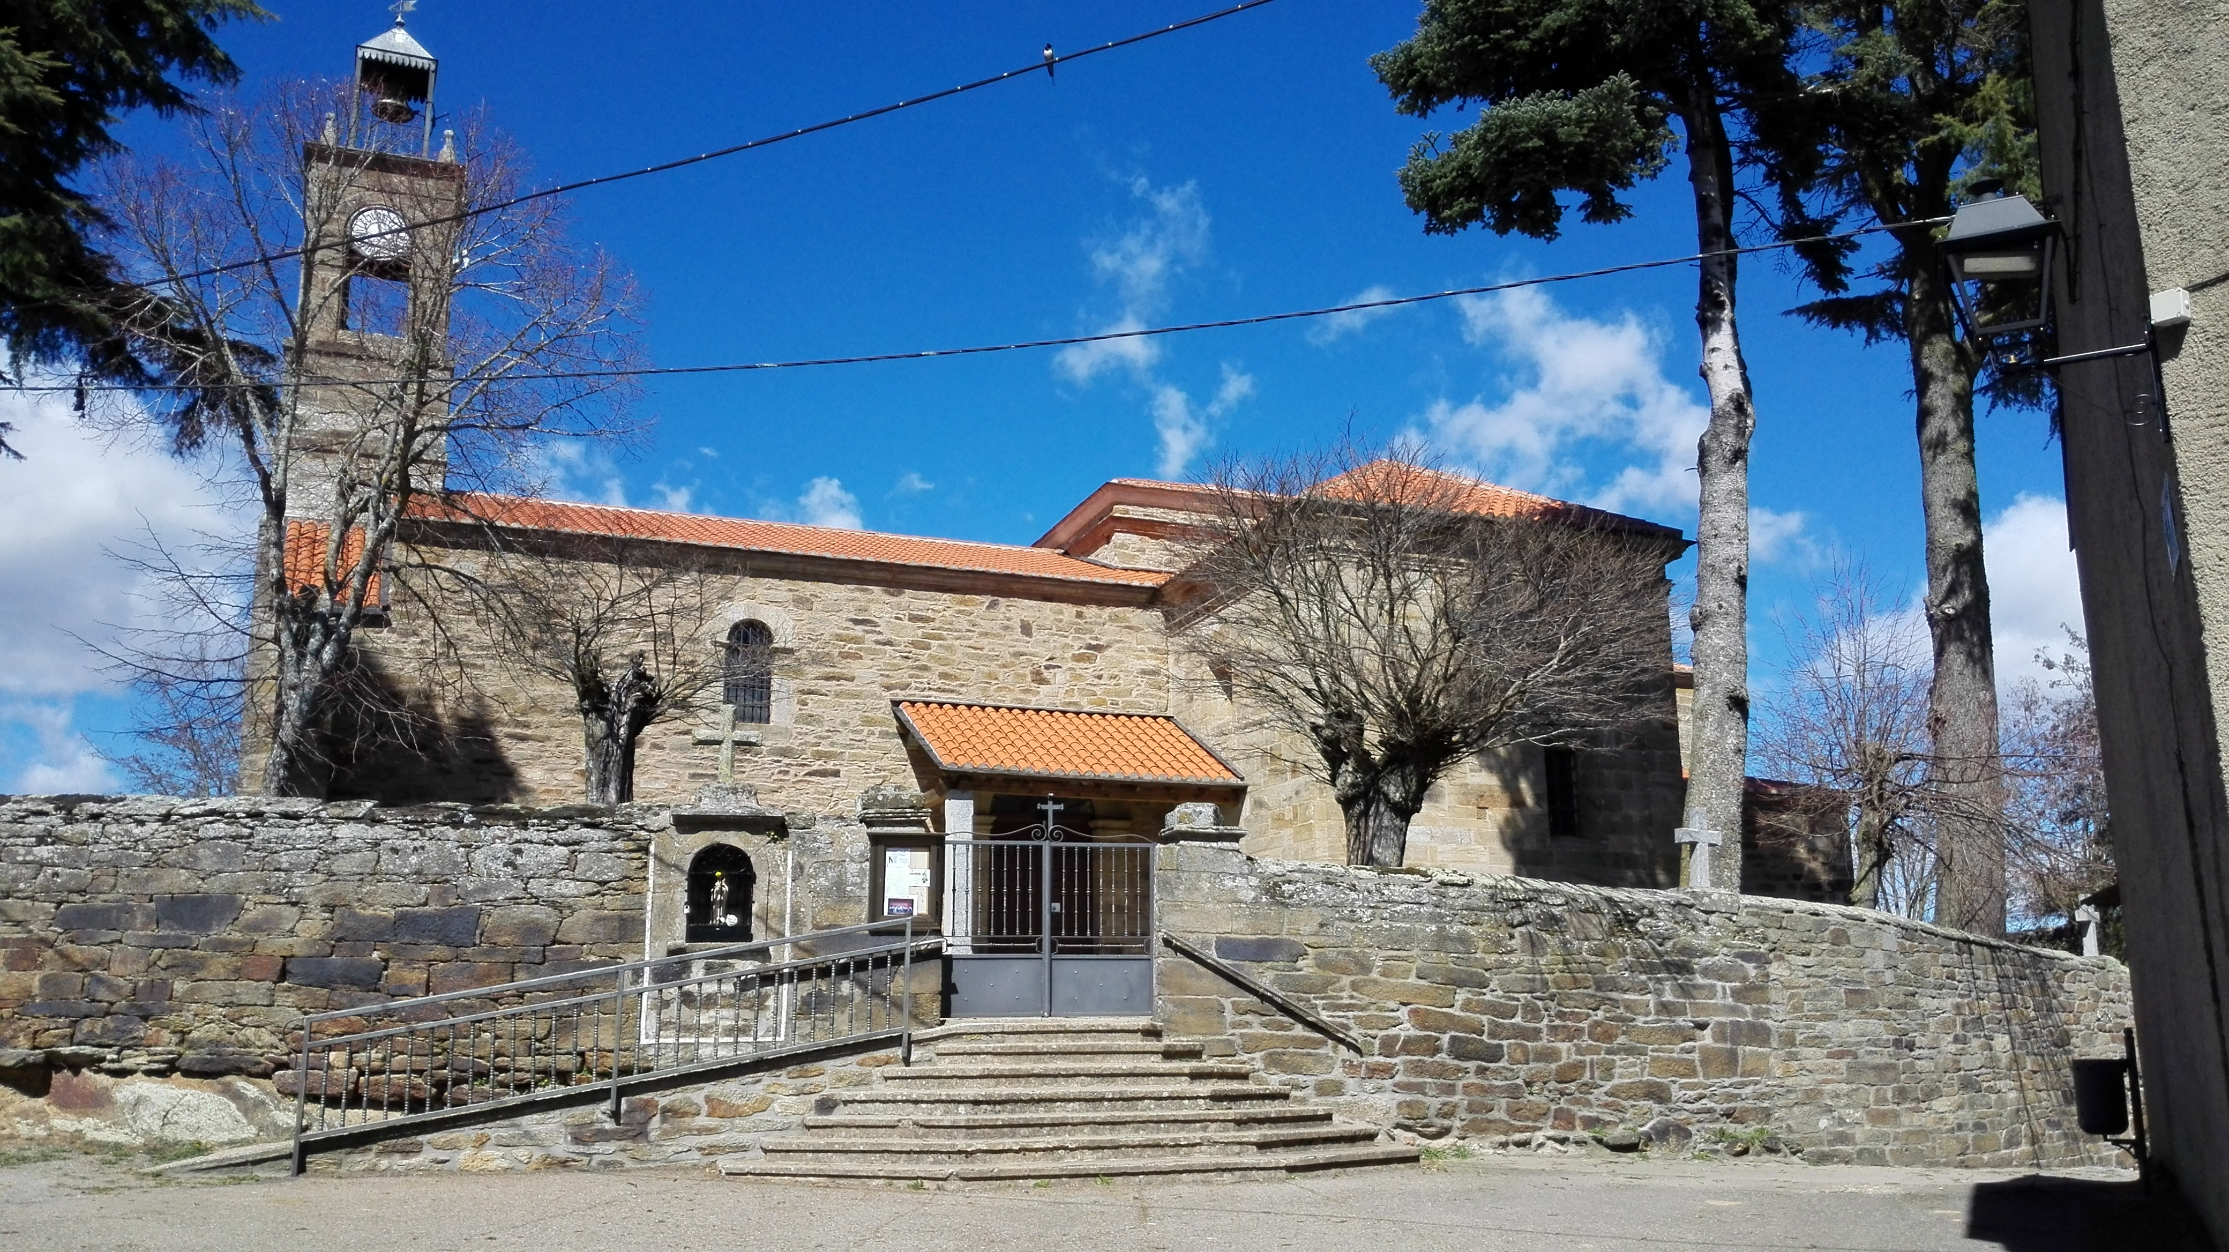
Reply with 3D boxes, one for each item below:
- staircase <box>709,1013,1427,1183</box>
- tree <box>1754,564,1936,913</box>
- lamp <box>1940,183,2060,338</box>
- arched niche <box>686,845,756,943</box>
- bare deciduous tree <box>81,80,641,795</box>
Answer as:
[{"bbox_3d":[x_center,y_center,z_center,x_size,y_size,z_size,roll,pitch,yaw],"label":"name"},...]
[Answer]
[{"bbox_3d":[-0.336,3.574,12.688,5.150,1.020,2.200,2,-11,-10],"label":"staircase"},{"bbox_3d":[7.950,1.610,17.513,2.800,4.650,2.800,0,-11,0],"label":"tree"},{"bbox_3d":[3.779,-1.561,7.076,0.450,0.740,0.450,-6,-12,27],"label":"lamp"},{"bbox_3d":[-3.258,2.228,13.725,0.550,0.800,0.320,2,-11,-8],"label":"arched niche"},{"bbox_3d":[-7.750,-1.171,16.830,5.400,9.300,5.100,0,-11,0],"label":"bare deciduous tree"}]

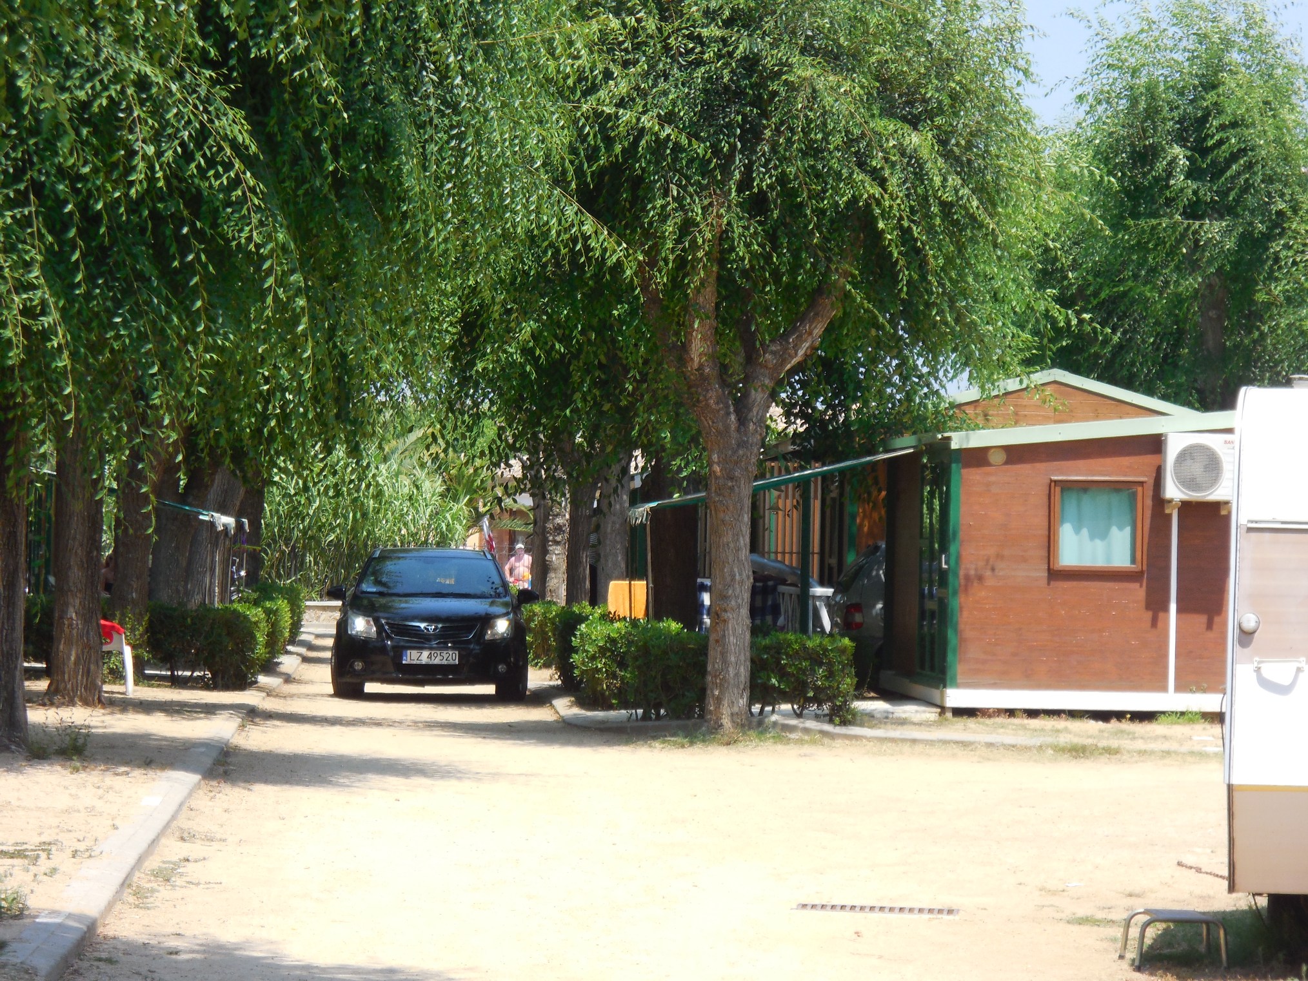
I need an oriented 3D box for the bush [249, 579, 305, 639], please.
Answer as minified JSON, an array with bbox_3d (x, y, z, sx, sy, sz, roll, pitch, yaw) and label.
[{"bbox_3d":[-5.025,1.623,60.000,0.780,0.820,1.100,1,0,-4],"label":"bush"}]

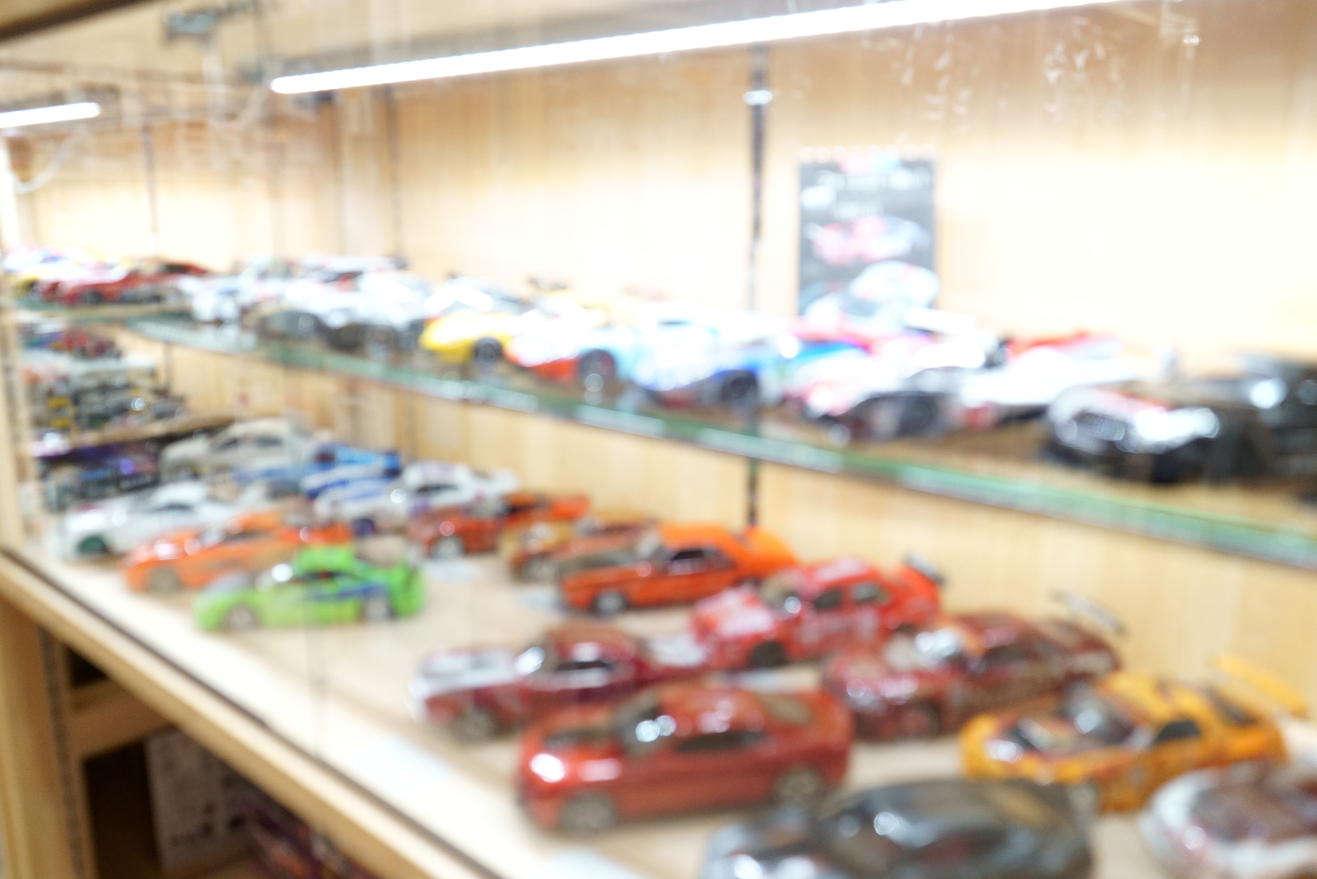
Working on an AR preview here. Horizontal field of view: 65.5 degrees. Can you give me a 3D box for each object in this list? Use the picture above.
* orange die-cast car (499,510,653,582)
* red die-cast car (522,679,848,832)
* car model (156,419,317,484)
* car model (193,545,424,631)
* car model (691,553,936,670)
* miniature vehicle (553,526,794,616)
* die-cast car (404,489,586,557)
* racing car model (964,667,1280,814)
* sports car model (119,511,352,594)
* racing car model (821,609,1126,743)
[{"bbox_3d":[-0.082,0.125,1.298,0.257,0.072,0.105,-4,14,-19],"label":"orange die-cast car"},{"bbox_3d":[0.021,0.239,0.811,0.268,0.075,0.110,-3,14,-13],"label":"red die-cast car"},{"bbox_3d":[-0.711,0.013,1.726,0.248,0.076,0.100,-6,15,-23],"label":"car model"},{"bbox_3d":[-0.389,0.158,1.147,0.243,0.071,0.100,-3,14,-14],"label":"car model"},{"bbox_3d":[0.167,0.174,1.075,0.255,0.077,0.102,-5,15,-19],"label":"car model"},{"bbox_3d":[0.021,0.145,1.205,0.272,0.071,0.107,-3,14,-14],"label":"miniature vehicle"},{"bbox_3d":[-0.215,0.108,1.373,0.246,0.069,0.103,-3,14,-16],"label":"die-cast car"},{"bbox_3d":[0.381,0.239,0.830,0.254,0.072,0.105,-3,14,-15],"label":"racing car model"},{"bbox_3d":[-0.511,0.132,1.253,0.255,0.071,0.101,-3,14,-13],"label":"sports car model"},{"bbox_3d":[0.289,0.208,0.950,0.265,0.073,0.106,-4,14,-17],"label":"racing car model"}]

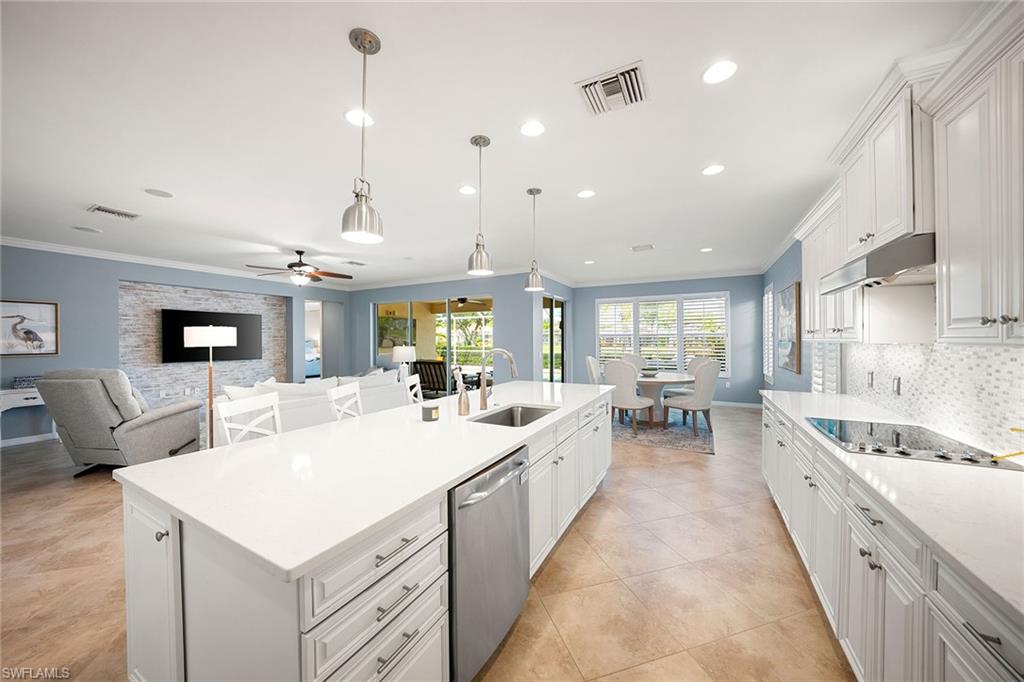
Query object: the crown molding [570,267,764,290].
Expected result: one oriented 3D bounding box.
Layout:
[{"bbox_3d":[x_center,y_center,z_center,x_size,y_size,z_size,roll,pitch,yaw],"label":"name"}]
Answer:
[{"bbox_3d":[3.206,-1.391,7.557,3.880,0.140,0.120,-1,0,29],"label":"crown molding"}]

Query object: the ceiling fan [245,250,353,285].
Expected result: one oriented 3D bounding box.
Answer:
[{"bbox_3d":[-3.276,-1.140,5.292,1.360,0.550,1.360,0,0,29],"label":"ceiling fan"}]

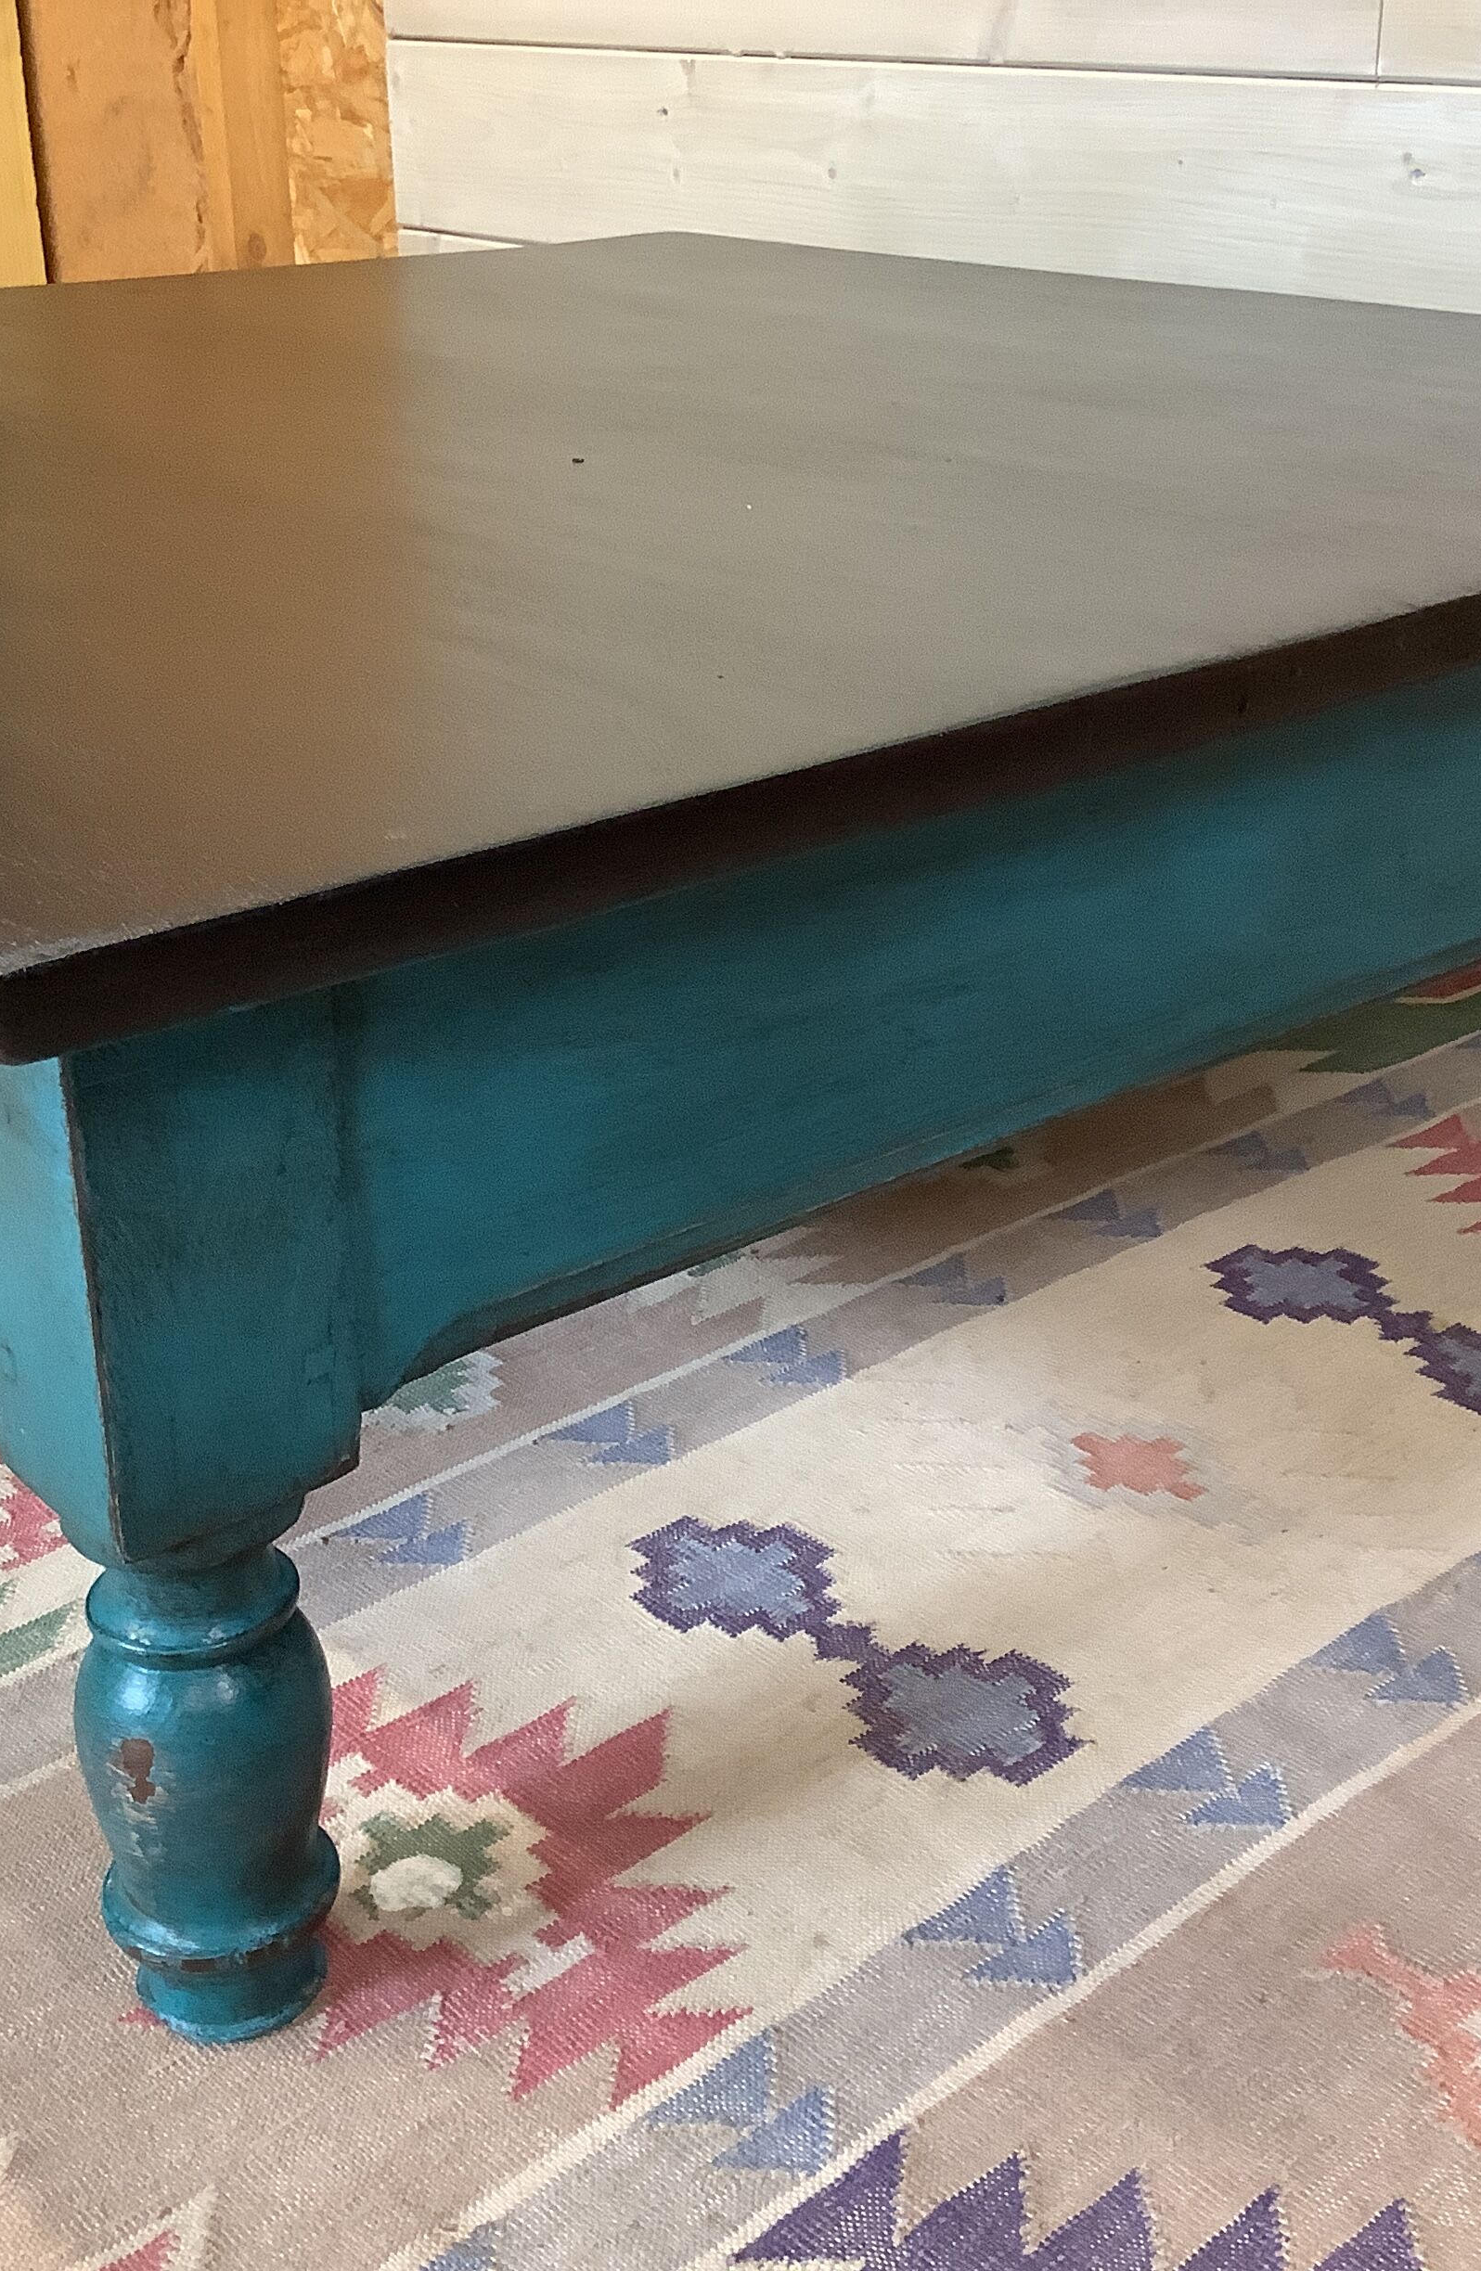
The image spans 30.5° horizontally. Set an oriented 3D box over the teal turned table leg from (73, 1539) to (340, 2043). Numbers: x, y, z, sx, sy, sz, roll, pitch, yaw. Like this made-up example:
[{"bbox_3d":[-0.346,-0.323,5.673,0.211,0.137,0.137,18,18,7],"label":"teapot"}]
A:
[{"bbox_3d":[-0.188,0.219,0.959,0.088,0.203,0.088,0,24,0],"label":"teal turned table leg"}]

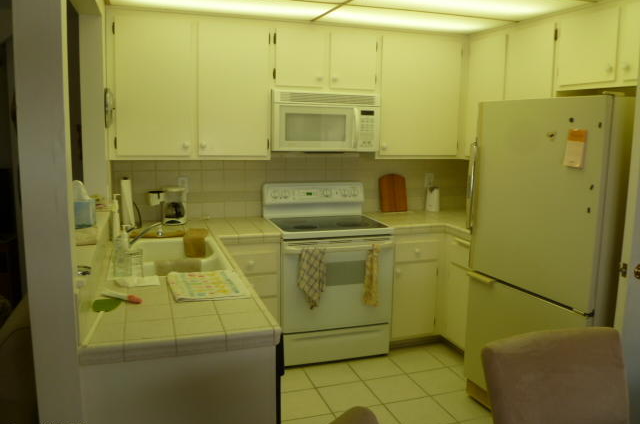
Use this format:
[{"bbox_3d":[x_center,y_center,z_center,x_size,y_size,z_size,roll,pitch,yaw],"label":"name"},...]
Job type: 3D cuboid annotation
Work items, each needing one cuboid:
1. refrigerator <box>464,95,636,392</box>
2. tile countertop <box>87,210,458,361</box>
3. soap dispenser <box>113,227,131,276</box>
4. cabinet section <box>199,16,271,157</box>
[{"bbox_3d":[1.384,0.290,2.768,0.780,1.710,0.800,-3,9,-21],"label":"refrigerator"},{"bbox_3d":[0.286,0.215,2.939,2.790,0.056,2.220,-2,9,-18],"label":"tile countertop"},{"bbox_3d":[-0.854,0.173,2.230,0.072,0.210,0.072,-2,9,-18],"label":"soap dispenser"},{"bbox_3d":[-0.593,-0.789,3.455,0.465,0.850,0.320,-2,10,-18],"label":"cabinet section"}]

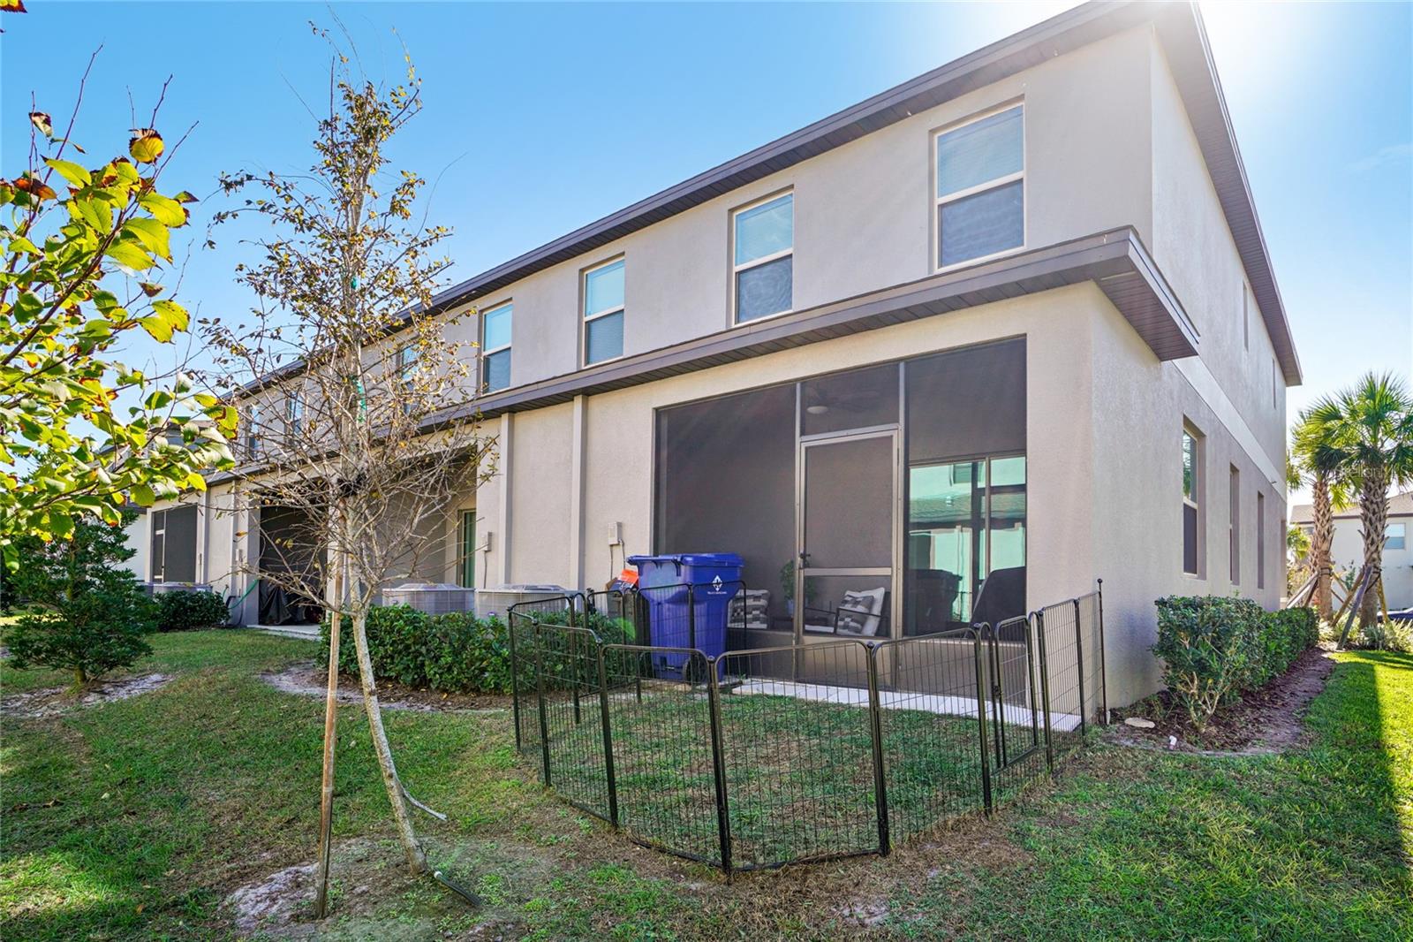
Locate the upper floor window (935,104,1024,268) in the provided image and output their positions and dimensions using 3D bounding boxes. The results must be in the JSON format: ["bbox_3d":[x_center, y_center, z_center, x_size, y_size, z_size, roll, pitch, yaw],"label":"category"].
[{"bbox_3d":[2.851,-2.948,7.370,0.910,1.500,0.120,-4,-6,40],"label":"upper floor window"}]

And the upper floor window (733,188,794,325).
[{"bbox_3d":[0.719,-2.706,9.020,0.920,1.500,0.120,-4,-6,40],"label":"upper floor window"}]

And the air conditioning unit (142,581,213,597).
[{"bbox_3d":[-10.501,2.665,14.100,0.850,0.850,0.850,-4,-6,40],"label":"air conditioning unit"}]

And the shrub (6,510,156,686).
[{"bbox_3d":[-7.273,1.448,8.200,1.550,2.000,1.550,-4,-6,40],"label":"shrub"}]

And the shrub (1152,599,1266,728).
[{"bbox_3d":[3.757,1.416,5.300,0.760,0.900,0.760,-4,-6,42],"label":"shrub"}]

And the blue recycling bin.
[{"bbox_3d":[-0.199,1.371,6.700,0.680,1.100,0.820,-4,-6,40],"label":"blue recycling bin"}]

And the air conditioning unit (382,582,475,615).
[{"bbox_3d":[-3.387,1.824,8.650,0.820,0.870,0.820,-4,-6,40],"label":"air conditioning unit"}]

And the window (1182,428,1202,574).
[{"bbox_3d":[5.542,0.352,8.050,0.130,1.620,1.080,-4,-6,42],"label":"window"}]

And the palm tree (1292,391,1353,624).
[{"bbox_3d":[17.584,1.062,20.000,2.300,6.200,2.300,-4,-6,40],"label":"palm tree"}]

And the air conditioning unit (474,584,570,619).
[{"bbox_3d":[-1.993,1.671,7.750,0.820,0.870,0.820,-4,-6,40],"label":"air conditioning unit"}]

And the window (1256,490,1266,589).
[{"bbox_3d":[10.603,1.329,13.500,0.130,1.650,0.970,-4,-6,42],"label":"window"}]

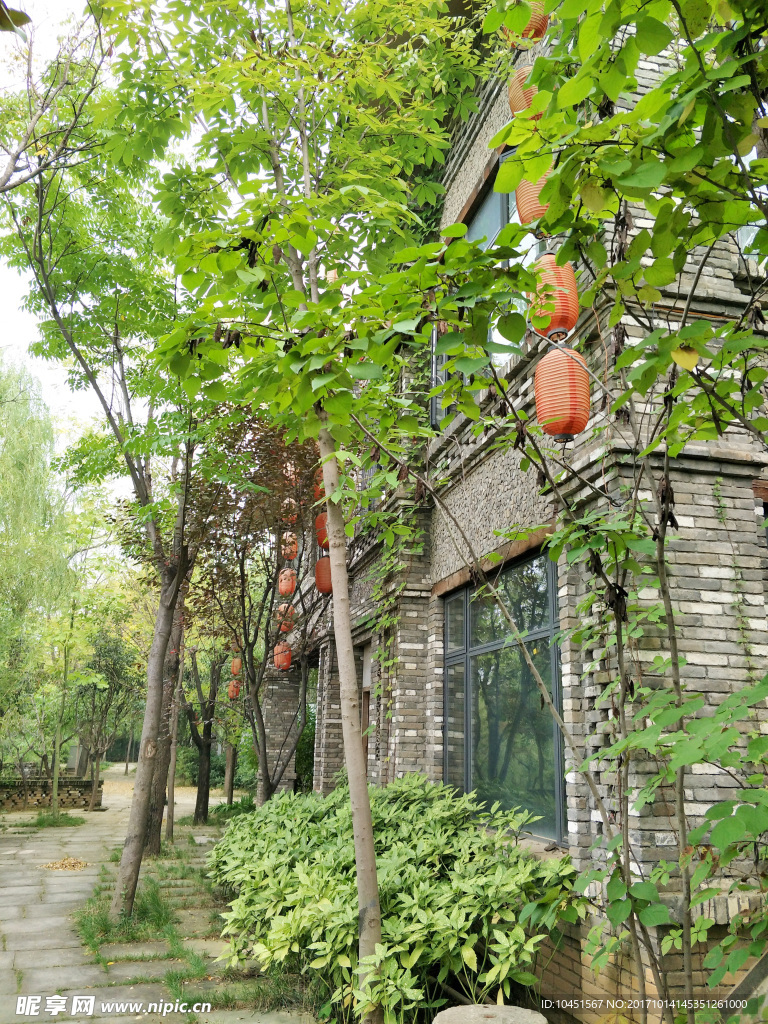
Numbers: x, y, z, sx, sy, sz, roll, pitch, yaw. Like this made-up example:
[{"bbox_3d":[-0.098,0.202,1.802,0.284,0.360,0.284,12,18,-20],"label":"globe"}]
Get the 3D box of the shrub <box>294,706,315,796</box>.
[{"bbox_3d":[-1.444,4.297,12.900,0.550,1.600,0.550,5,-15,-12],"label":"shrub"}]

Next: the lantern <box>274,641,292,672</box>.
[{"bbox_3d":[-1.675,2.402,11.800,0.280,0.485,0.280,7,-18,-15],"label":"lantern"}]

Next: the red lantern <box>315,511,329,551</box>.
[{"bbox_3d":[-0.676,0.224,8.350,0.255,0.440,0.255,5,-15,-12],"label":"red lantern"}]

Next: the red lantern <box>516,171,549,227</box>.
[{"bbox_3d":[0.781,-1.576,3.580,0.255,0.450,0.255,5,-15,-12],"label":"red lantern"}]

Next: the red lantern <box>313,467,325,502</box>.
[{"bbox_3d":[-0.770,-0.362,9.350,0.280,0.485,0.280,7,-18,-15],"label":"red lantern"}]

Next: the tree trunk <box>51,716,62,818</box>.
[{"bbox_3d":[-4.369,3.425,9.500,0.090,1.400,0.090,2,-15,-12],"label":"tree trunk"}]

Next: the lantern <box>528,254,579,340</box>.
[{"bbox_3d":[0.819,-1.039,3.430,0.255,0.450,0.255,5,-15,-12],"label":"lantern"}]

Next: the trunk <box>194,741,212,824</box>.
[{"bbox_3d":[-3.346,4.988,13.168,0.240,1.429,0.240,4,-18,-16],"label":"trunk"}]

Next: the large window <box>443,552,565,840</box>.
[{"bbox_3d":[0.860,1.354,5.298,0.110,1.820,2.220,7,-18,-15],"label":"large window"}]

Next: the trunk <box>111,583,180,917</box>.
[{"bbox_3d":[-2.276,2.179,6.829,0.200,2.981,0.200,8,-19,-15],"label":"trunk"}]

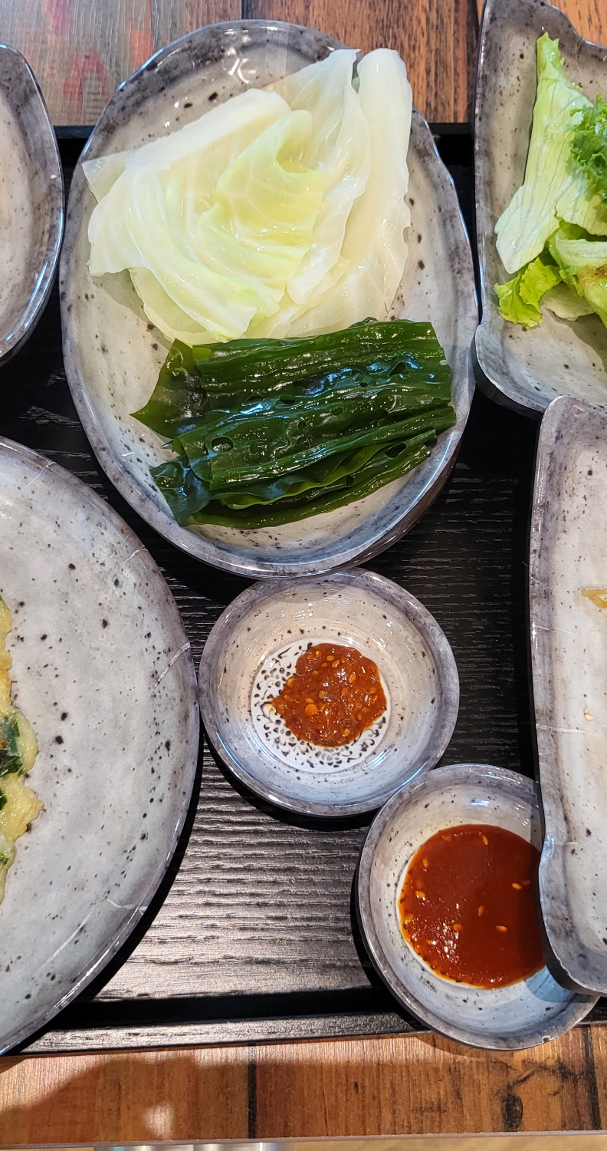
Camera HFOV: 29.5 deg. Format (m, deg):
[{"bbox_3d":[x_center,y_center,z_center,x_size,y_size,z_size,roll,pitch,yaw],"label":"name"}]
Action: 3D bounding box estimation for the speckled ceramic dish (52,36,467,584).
[{"bbox_3d":[-0.013,-0.106,0.446,0.153,0.044,0.243,-1,69,-3],"label":"speckled ceramic dish"}]

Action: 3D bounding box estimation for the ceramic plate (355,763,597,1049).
[{"bbox_3d":[0.059,0.107,0.376,0.087,0.027,0.087,1,69,-3],"label":"ceramic plate"}]

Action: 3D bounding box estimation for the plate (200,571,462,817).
[{"bbox_3d":[0.008,0.041,0.399,0.087,0.027,0.087,1,69,-3],"label":"plate"}]

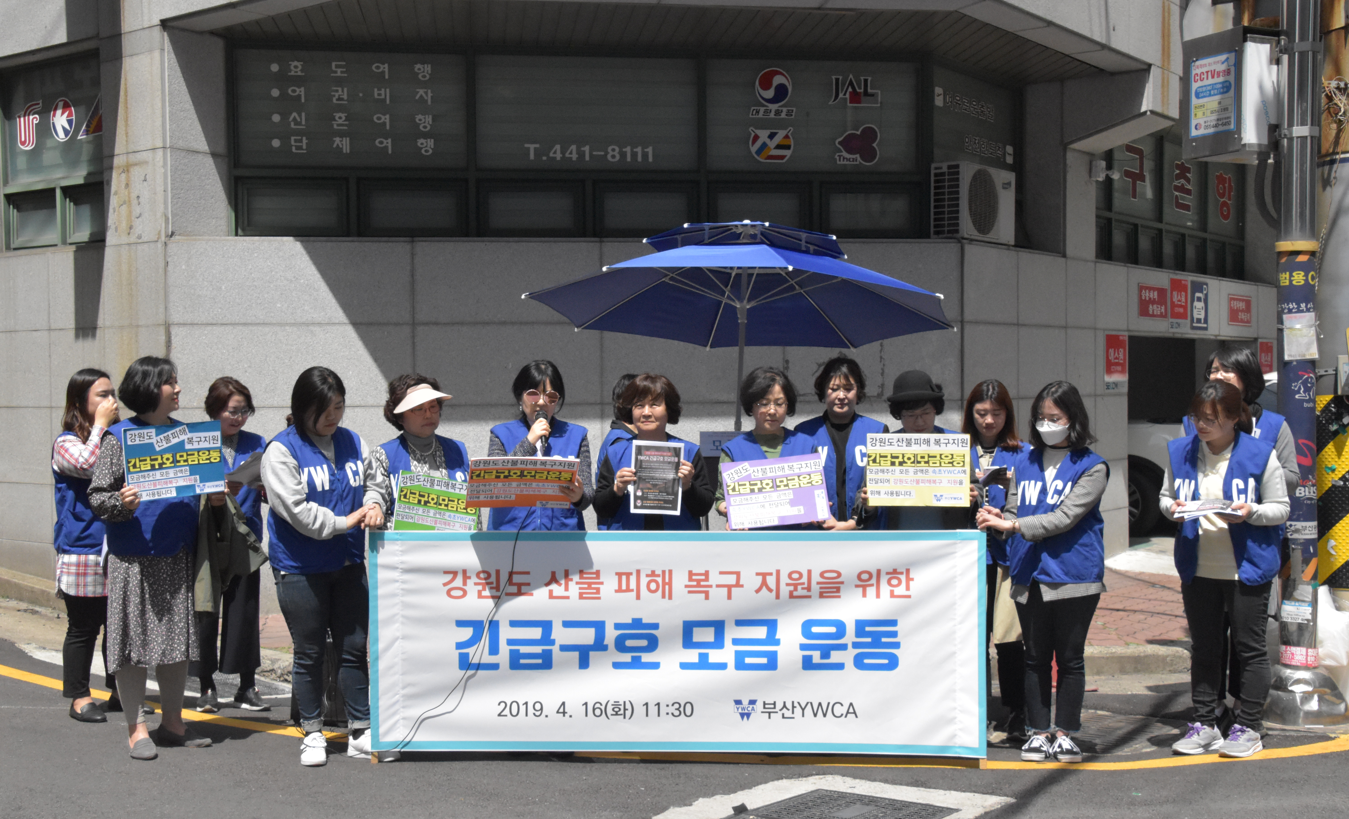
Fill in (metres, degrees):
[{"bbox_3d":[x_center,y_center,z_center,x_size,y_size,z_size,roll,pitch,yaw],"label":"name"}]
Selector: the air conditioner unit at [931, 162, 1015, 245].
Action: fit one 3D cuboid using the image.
[{"bbox_3d":[1.954,-1.327,9.540,0.245,0.485,0.680,0,1,40],"label":"air conditioner unit"}]

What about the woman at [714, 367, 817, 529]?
[{"bbox_3d":[0.396,0.614,6.270,0.450,1.580,0.360,0,1,4],"label":"woman"}]

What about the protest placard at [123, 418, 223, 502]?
[{"bbox_3d":[-2.050,0.211,6.000,0.420,0.297,0.020,-6,2,-33],"label":"protest placard"}]

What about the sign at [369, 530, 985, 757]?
[{"bbox_3d":[0.008,0.946,5.920,2.510,0.920,0.040,0,2,3],"label":"sign"}]

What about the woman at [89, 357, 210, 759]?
[{"bbox_3d":[-2.200,0.608,6.120,0.460,1.640,0.380,-1,1,-43],"label":"woman"}]

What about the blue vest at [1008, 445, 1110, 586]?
[{"bbox_3d":[1.577,0.437,6.000,0.410,0.580,0.270,1,2,32],"label":"blue vest"}]

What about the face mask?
[{"bbox_3d":[1.533,0.098,5.930,0.135,0.105,0.080,2,14,34],"label":"face mask"}]

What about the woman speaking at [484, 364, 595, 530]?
[{"bbox_3d":[-0.562,0.606,6.070,0.450,1.620,0.380,-1,1,-5],"label":"woman speaking"}]

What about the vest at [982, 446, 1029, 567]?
[{"bbox_3d":[1.372,0.409,6.330,0.400,0.560,0.260,0,1,14],"label":"vest"}]

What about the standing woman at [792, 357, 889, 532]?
[{"bbox_3d":[0.748,0.591,6.500,0.500,1.660,0.320,0,2,6],"label":"standing woman"}]

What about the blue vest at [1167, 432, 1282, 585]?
[{"bbox_3d":[2.268,0.409,6.030,0.420,0.620,0.290,0,1,34],"label":"blue vest"}]

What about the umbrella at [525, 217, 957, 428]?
[{"bbox_3d":[0.300,0.250,7.010,2.100,2.360,2.100,3,-7,0],"label":"umbrella"}]

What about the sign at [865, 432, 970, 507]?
[{"bbox_3d":[0.992,0.247,5.940,0.420,0.297,0.012,0,1,6],"label":"sign"}]

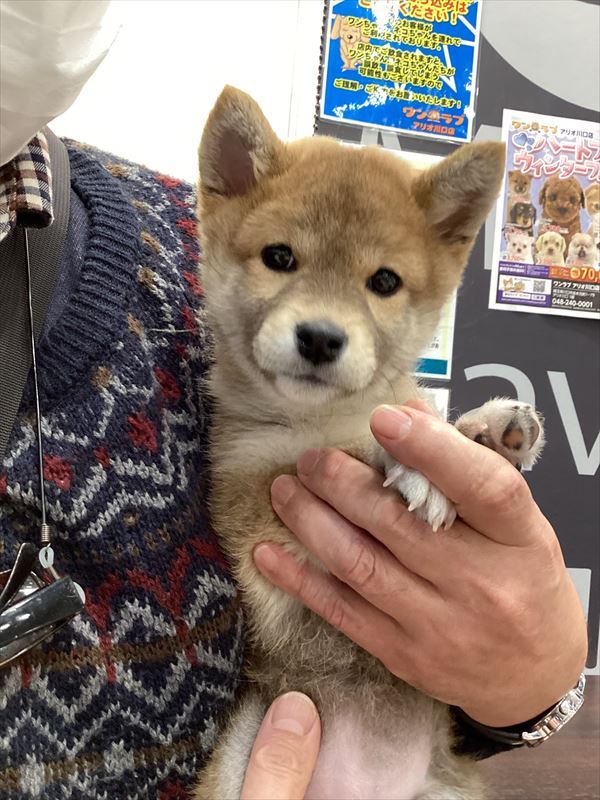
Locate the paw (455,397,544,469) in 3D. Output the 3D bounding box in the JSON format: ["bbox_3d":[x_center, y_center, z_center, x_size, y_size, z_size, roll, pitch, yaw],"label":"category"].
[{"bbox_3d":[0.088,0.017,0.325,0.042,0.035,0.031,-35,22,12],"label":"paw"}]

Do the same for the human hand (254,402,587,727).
[{"bbox_3d":[0.066,0.080,0.332,0.182,0.103,0.072,46,1,-19],"label":"human hand"}]

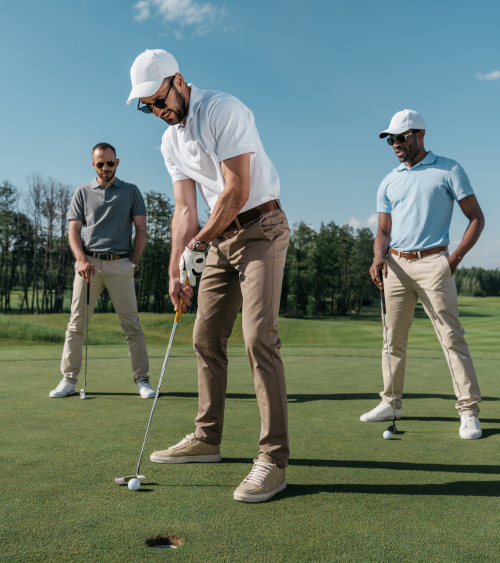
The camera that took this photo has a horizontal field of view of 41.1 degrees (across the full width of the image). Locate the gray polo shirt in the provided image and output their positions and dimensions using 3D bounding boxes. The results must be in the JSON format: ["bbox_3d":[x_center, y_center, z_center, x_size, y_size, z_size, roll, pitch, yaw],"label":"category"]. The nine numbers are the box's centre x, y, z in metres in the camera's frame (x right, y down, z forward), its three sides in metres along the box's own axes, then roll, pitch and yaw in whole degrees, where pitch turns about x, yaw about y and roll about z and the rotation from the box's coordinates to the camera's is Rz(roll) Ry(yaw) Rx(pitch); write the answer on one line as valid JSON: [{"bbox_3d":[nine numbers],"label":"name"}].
[{"bbox_3d":[-1.016,-0.478,4.750,0.550,0.550,0.280,0,-1,-2],"label":"gray polo shirt"}]

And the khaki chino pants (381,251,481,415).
[{"bbox_3d":[0.965,0.263,3.665,0.580,0.900,0.290,0,-1,38],"label":"khaki chino pants"}]

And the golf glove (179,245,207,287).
[{"bbox_3d":[-0.219,-0.061,2.540,0.090,0.155,0.090,17,-6,-21],"label":"golf glove"}]

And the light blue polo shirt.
[{"bbox_3d":[0.946,-0.434,3.610,0.510,0.550,0.290,-1,-1,41],"label":"light blue polo shirt"}]

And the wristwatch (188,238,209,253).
[{"bbox_3d":[-0.196,-0.137,2.540,0.068,0.042,0.060,28,-3,-16],"label":"wristwatch"}]

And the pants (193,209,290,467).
[{"bbox_3d":[-0.026,0.219,2.650,0.330,0.960,0.550,1,-1,-35],"label":"pants"}]

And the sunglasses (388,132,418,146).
[{"bbox_3d":[0.841,-0.787,3.610,0.140,0.050,0.140,-25,14,-36],"label":"sunglasses"}]

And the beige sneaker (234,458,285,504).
[{"bbox_3d":[0.051,0.718,2.463,0.108,0.122,0.300,0,-1,38],"label":"beige sneaker"}]

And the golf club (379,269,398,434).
[{"bbox_3d":[0.724,0.349,3.530,0.100,0.901,0.060,-10,-15,36],"label":"golf club"}]

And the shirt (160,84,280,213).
[{"bbox_3d":[-0.117,-0.515,2.600,0.470,0.560,0.310,0,33,48],"label":"shirt"}]

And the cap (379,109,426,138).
[{"bbox_3d":[0.840,-0.851,3.610,0.265,0.145,0.180,-15,9,-39],"label":"cap"}]

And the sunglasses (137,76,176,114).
[{"bbox_3d":[-0.343,-0.710,2.498,0.140,0.140,0.050,0,-30,31],"label":"sunglasses"}]

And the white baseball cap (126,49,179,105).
[{"bbox_3d":[-0.363,-0.759,2.445,0.175,0.135,0.245,1,40,36],"label":"white baseball cap"}]

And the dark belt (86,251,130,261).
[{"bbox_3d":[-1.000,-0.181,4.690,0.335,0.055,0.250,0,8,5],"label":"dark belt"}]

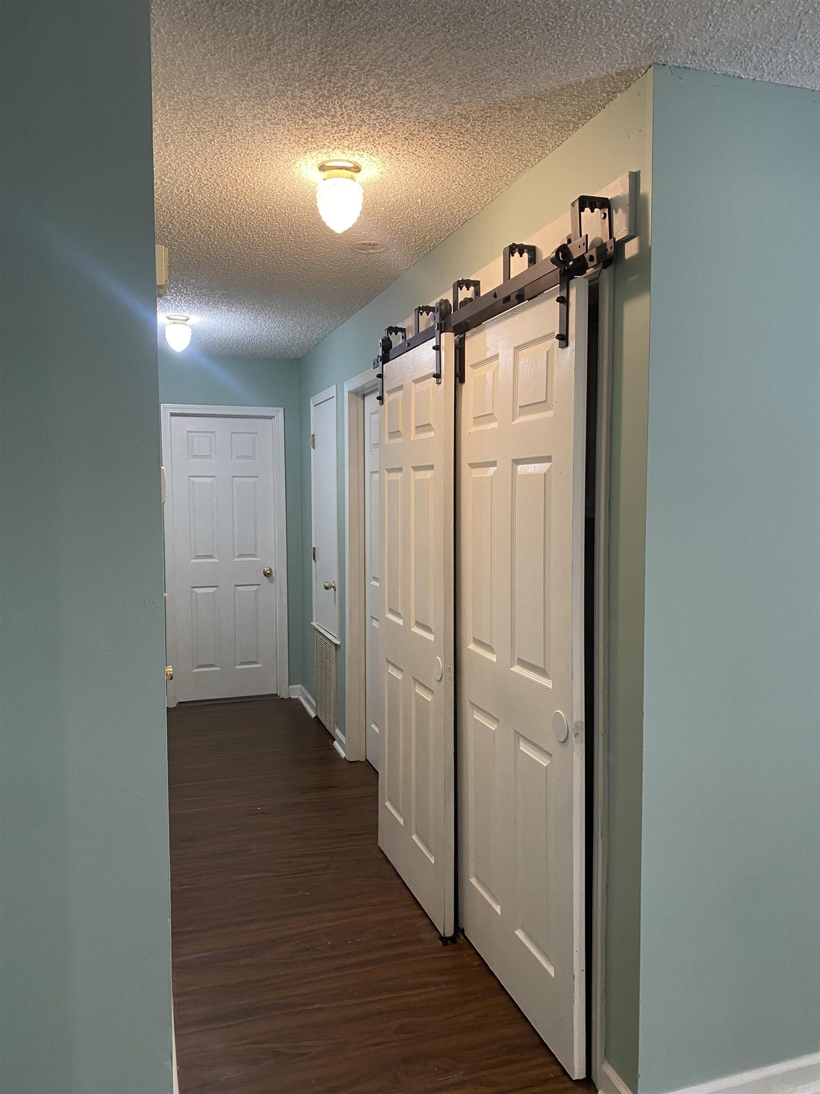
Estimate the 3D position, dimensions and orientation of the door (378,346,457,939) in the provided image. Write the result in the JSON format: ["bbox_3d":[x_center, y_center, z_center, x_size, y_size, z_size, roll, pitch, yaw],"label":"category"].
[{"bbox_3d":[0.005,0.290,3.042,0.038,1.983,0.767,-1,4,-18],"label":"door"}]

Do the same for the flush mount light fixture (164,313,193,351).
[{"bbox_3d":[-1.248,-1.144,4.425,0.140,0.190,0.140,-1,4,-18],"label":"flush mount light fixture"}]

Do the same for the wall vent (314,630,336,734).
[{"bbox_3d":[-0.537,0.857,5.219,0.027,0.582,0.570,-1,4,-18],"label":"wall vent"}]

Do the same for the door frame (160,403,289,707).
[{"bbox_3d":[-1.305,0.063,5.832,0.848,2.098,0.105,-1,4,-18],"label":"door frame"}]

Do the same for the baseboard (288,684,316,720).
[{"bbox_3d":[-0.744,1.078,5.740,0.099,0.080,0.589,-1,4,-18],"label":"baseboard"}]

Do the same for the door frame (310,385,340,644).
[{"bbox_3d":[-0.533,-0.201,5.115,0.045,1.510,0.750,-1,4,-18],"label":"door frame"}]

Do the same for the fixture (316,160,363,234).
[{"bbox_3d":[-0.205,-1.014,2.401,0.136,0.191,0.136,0,4,0],"label":"fixture"}]

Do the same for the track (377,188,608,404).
[{"bbox_3d":[0.172,-0.688,2.644,0.180,0.305,1.725,-1,4,-18],"label":"track"}]

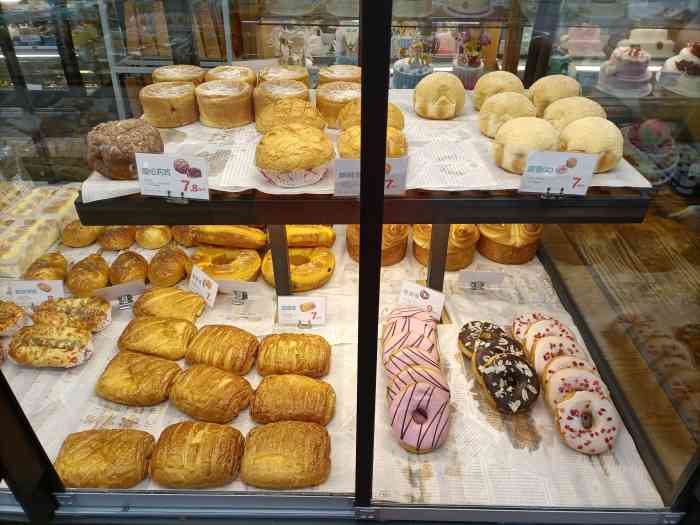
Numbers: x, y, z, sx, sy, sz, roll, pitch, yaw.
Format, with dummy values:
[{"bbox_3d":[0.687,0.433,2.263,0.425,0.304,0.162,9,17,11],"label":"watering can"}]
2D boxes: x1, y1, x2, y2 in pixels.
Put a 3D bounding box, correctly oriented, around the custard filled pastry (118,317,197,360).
[{"bbox_3d":[-0.315,0.123,0.861,0.126,0.041,0.083,9,35,16],"label":"custard filled pastry"}]

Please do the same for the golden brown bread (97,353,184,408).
[{"bbox_3d":[-0.331,0.176,0.826,0.128,0.045,0.089,9,36,13],"label":"golden brown bread"}]

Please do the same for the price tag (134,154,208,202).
[{"bbox_3d":[-0.209,-0.102,0.626,0.082,0.053,0.004,4,32,-3],"label":"price tag"}]

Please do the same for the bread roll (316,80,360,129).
[{"bbox_3d":[-0.011,-0.272,0.909,0.093,0.055,0.093,0,35,0],"label":"bread roll"}]

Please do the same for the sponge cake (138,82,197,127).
[{"bbox_3d":[-0.309,-0.272,0.906,0.091,0.054,0.091,0,34,0],"label":"sponge cake"}]

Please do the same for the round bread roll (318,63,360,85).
[{"bbox_3d":[-0.010,-0.333,0.989,0.096,0.057,0.096,0,34,3],"label":"round bread roll"}]

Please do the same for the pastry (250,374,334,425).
[{"bbox_3d":[-0.084,0.202,0.786,0.127,0.045,0.083,1,35,3],"label":"pastry"}]

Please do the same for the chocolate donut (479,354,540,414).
[{"bbox_3d":[0.241,0.182,0.793,0.093,0.032,0.093,11,64,-7],"label":"chocolate donut"}]

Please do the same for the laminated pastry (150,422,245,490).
[{"bbox_3d":[-0.207,0.258,0.717,0.120,0.042,0.099,0,34,3],"label":"laminated pastry"}]

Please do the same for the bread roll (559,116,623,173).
[{"bbox_3d":[0.323,-0.161,0.701,0.078,0.059,0.078,0,35,1],"label":"bread roll"}]

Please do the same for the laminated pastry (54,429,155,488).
[{"bbox_3d":[-0.334,0.263,0.716,0.123,0.041,0.086,0,34,3],"label":"laminated pastry"}]

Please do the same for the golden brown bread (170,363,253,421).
[{"bbox_3d":[-0.202,0.187,0.759,0.125,0.041,0.083,15,37,24],"label":"golden brown bread"}]

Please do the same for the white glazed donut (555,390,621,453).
[{"bbox_3d":[0.327,0.219,0.722,0.088,0.032,0.088,0,76,3],"label":"white glazed donut"}]

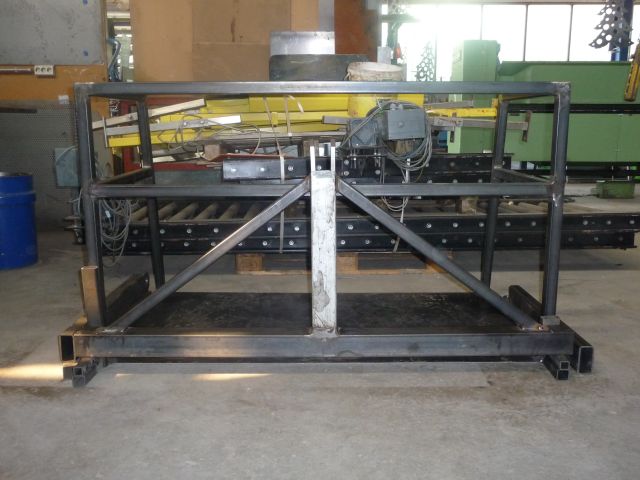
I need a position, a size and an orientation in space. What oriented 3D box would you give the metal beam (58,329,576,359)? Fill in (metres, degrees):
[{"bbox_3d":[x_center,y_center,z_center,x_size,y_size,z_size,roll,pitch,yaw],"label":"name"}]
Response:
[{"bbox_3d":[0.015,0.363,2.250,1.756,0.081,0.082,0,11,0],"label":"metal beam"}]

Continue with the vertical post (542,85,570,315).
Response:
[{"bbox_3d":[0.826,-0.114,2.199,0.037,0.841,0.037,0,11,0],"label":"vertical post"}]

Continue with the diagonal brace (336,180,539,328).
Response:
[{"bbox_3d":[0.412,0.065,2.217,0.910,0.040,0.037,36,9,-6],"label":"diagonal brace"}]

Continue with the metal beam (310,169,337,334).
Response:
[{"bbox_3d":[0.014,0.004,2.182,0.083,0.649,0.082,0,11,0],"label":"metal beam"}]

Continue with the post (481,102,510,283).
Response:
[{"bbox_3d":[0.828,-0.209,2.978,0.037,0.924,0.037,0,20,0],"label":"post"}]

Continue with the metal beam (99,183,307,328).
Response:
[{"bbox_3d":[-0.390,0.068,2.218,0.916,0.042,0.037,-36,9,6],"label":"metal beam"}]

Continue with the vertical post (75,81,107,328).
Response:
[{"bbox_3d":[-0.804,-0.106,2.201,0.037,0.857,0.037,0,11,0],"label":"vertical post"}]

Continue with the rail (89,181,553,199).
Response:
[{"bbox_3d":[0.012,-0.171,2.188,1.598,0.037,0.037,0,11,0],"label":"rail"}]

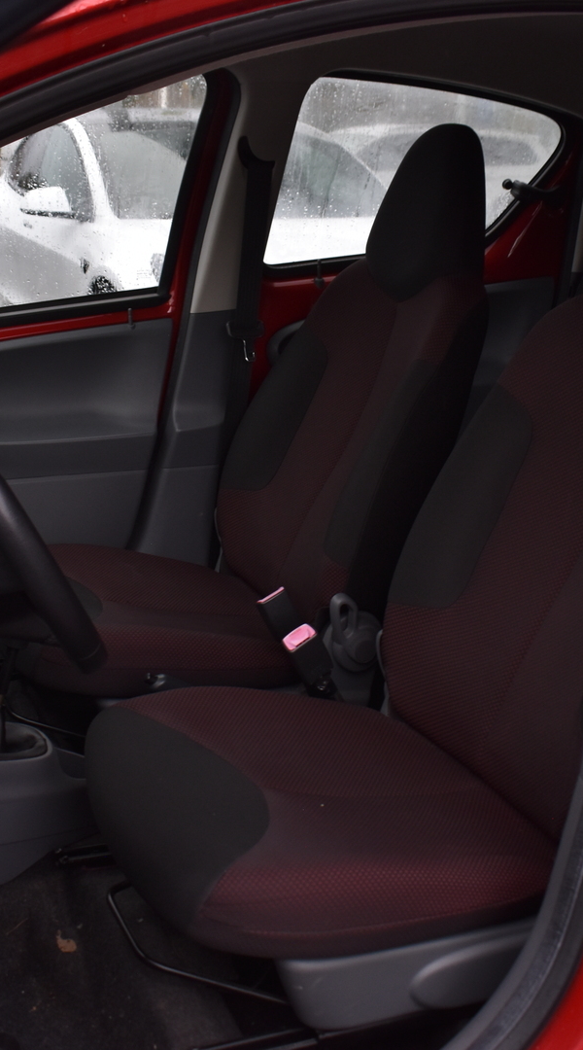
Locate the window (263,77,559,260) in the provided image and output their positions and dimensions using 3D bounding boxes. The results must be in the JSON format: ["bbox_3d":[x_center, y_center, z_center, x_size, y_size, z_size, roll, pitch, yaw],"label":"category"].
[{"bbox_3d":[0.247,-0.689,2.320,0.608,0.358,0.045,-7,39,-23],"label":"window"}]

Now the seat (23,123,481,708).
[{"bbox_3d":[-0.082,-0.190,1.951,0.828,0.897,0.480,-7,19,-23],"label":"seat"}]

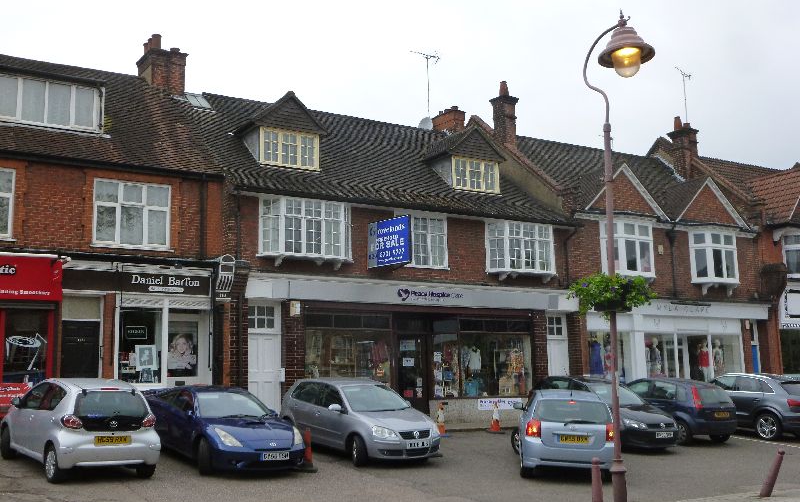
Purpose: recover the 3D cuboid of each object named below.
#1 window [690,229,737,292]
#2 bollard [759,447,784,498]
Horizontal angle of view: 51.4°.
[{"bbox_3d":[10.850,0.264,28.391,2.300,1.895,0.460,5,-10,-31],"label":"window"},{"bbox_3d":[5.885,3.479,13.104,0.170,0.798,0.170,19,-1,-25],"label":"bollard"}]

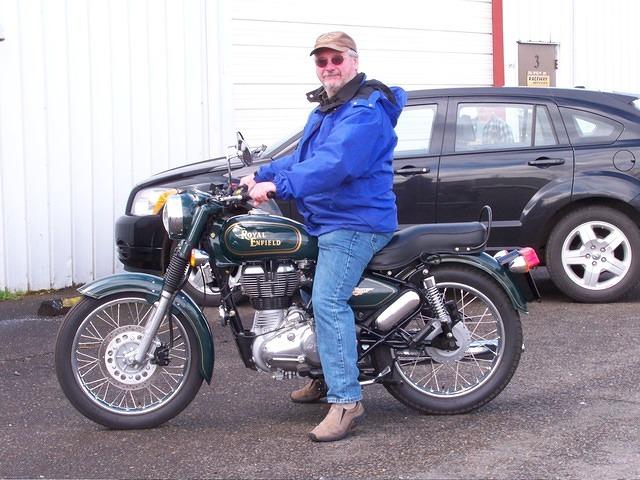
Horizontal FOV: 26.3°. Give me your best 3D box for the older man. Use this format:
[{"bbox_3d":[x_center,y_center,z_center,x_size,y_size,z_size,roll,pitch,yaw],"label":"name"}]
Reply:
[{"bbox_3d":[0.024,-0.055,5.964,0.670,1.695,0.771,-2,5,-11],"label":"older man"}]

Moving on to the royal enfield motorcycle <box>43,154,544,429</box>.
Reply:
[{"bbox_3d":[-0.074,0.188,5.951,2.142,1.218,0.812,-2,5,-8],"label":"royal enfield motorcycle"}]

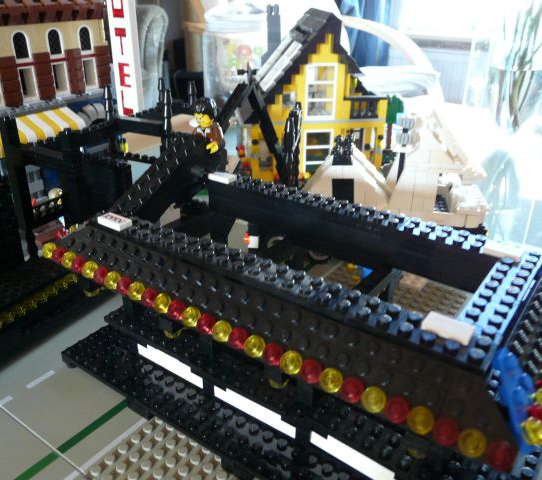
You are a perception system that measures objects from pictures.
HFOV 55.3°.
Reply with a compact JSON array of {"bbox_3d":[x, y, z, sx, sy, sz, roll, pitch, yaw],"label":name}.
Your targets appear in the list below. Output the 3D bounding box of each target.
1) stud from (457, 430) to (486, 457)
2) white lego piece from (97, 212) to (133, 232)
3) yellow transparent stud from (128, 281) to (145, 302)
[{"bbox_3d":[0.059,0.060,0.152,0.008,0.005,0.008,18,66,31],"label":"stud"},{"bbox_3d":[-0.075,-0.009,0.251,0.016,0.003,0.008,18,31,31],"label":"white lego piece"},{"bbox_3d":[-0.059,0.023,0.227,0.008,0.005,0.008,19,74,31],"label":"yellow transparent stud"}]

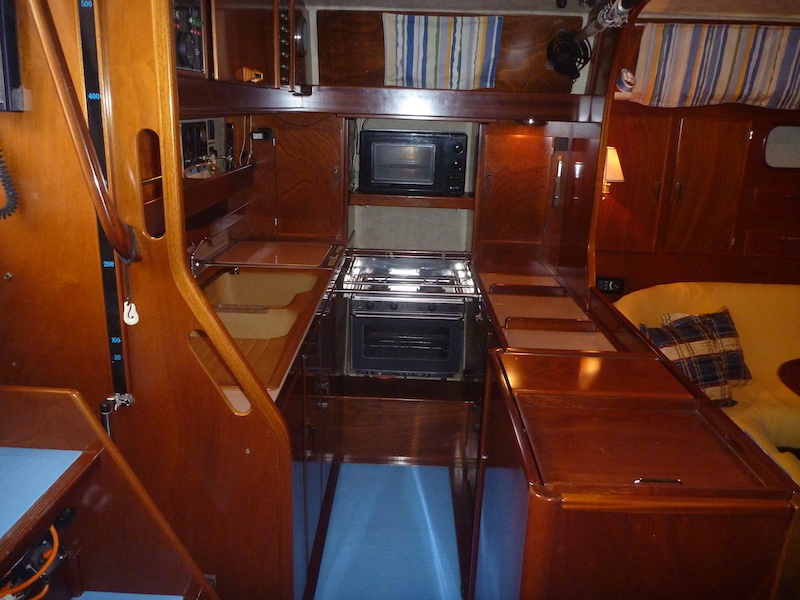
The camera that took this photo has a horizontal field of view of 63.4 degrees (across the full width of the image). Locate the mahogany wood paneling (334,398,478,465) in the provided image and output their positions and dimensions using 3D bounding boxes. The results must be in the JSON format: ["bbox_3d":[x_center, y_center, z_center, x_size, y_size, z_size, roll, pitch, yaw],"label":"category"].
[{"bbox_3d":[0.016,0.560,2.770,0.580,0.310,0.040,2,16,0],"label":"mahogany wood paneling"}]

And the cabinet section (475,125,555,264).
[{"bbox_3d":[0.510,-0.486,2.973,0.325,0.600,0.040,2,16,0],"label":"cabinet section"}]

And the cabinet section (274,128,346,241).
[{"bbox_3d":[-0.411,-0.532,2.972,0.310,0.510,0.040,2,16,0],"label":"cabinet section"}]

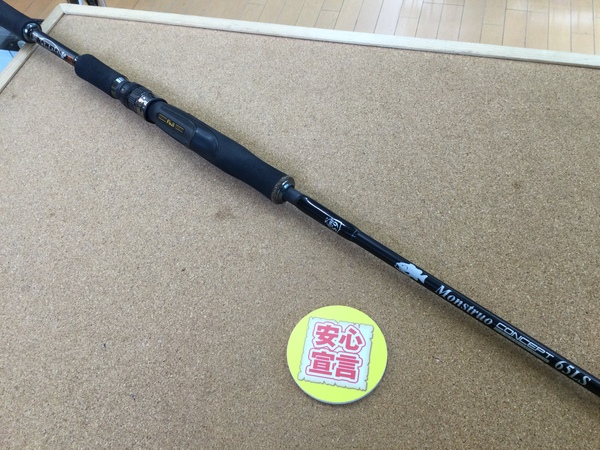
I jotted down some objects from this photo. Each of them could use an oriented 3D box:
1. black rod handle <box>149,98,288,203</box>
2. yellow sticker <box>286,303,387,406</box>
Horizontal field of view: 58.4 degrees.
[{"bbox_3d":[-0.084,-0.076,0.528,0.180,0.029,0.029,32,67,24],"label":"black rod handle"},{"bbox_3d":[0.029,0.102,0.423,0.078,0.004,0.078,6,59,10],"label":"yellow sticker"}]

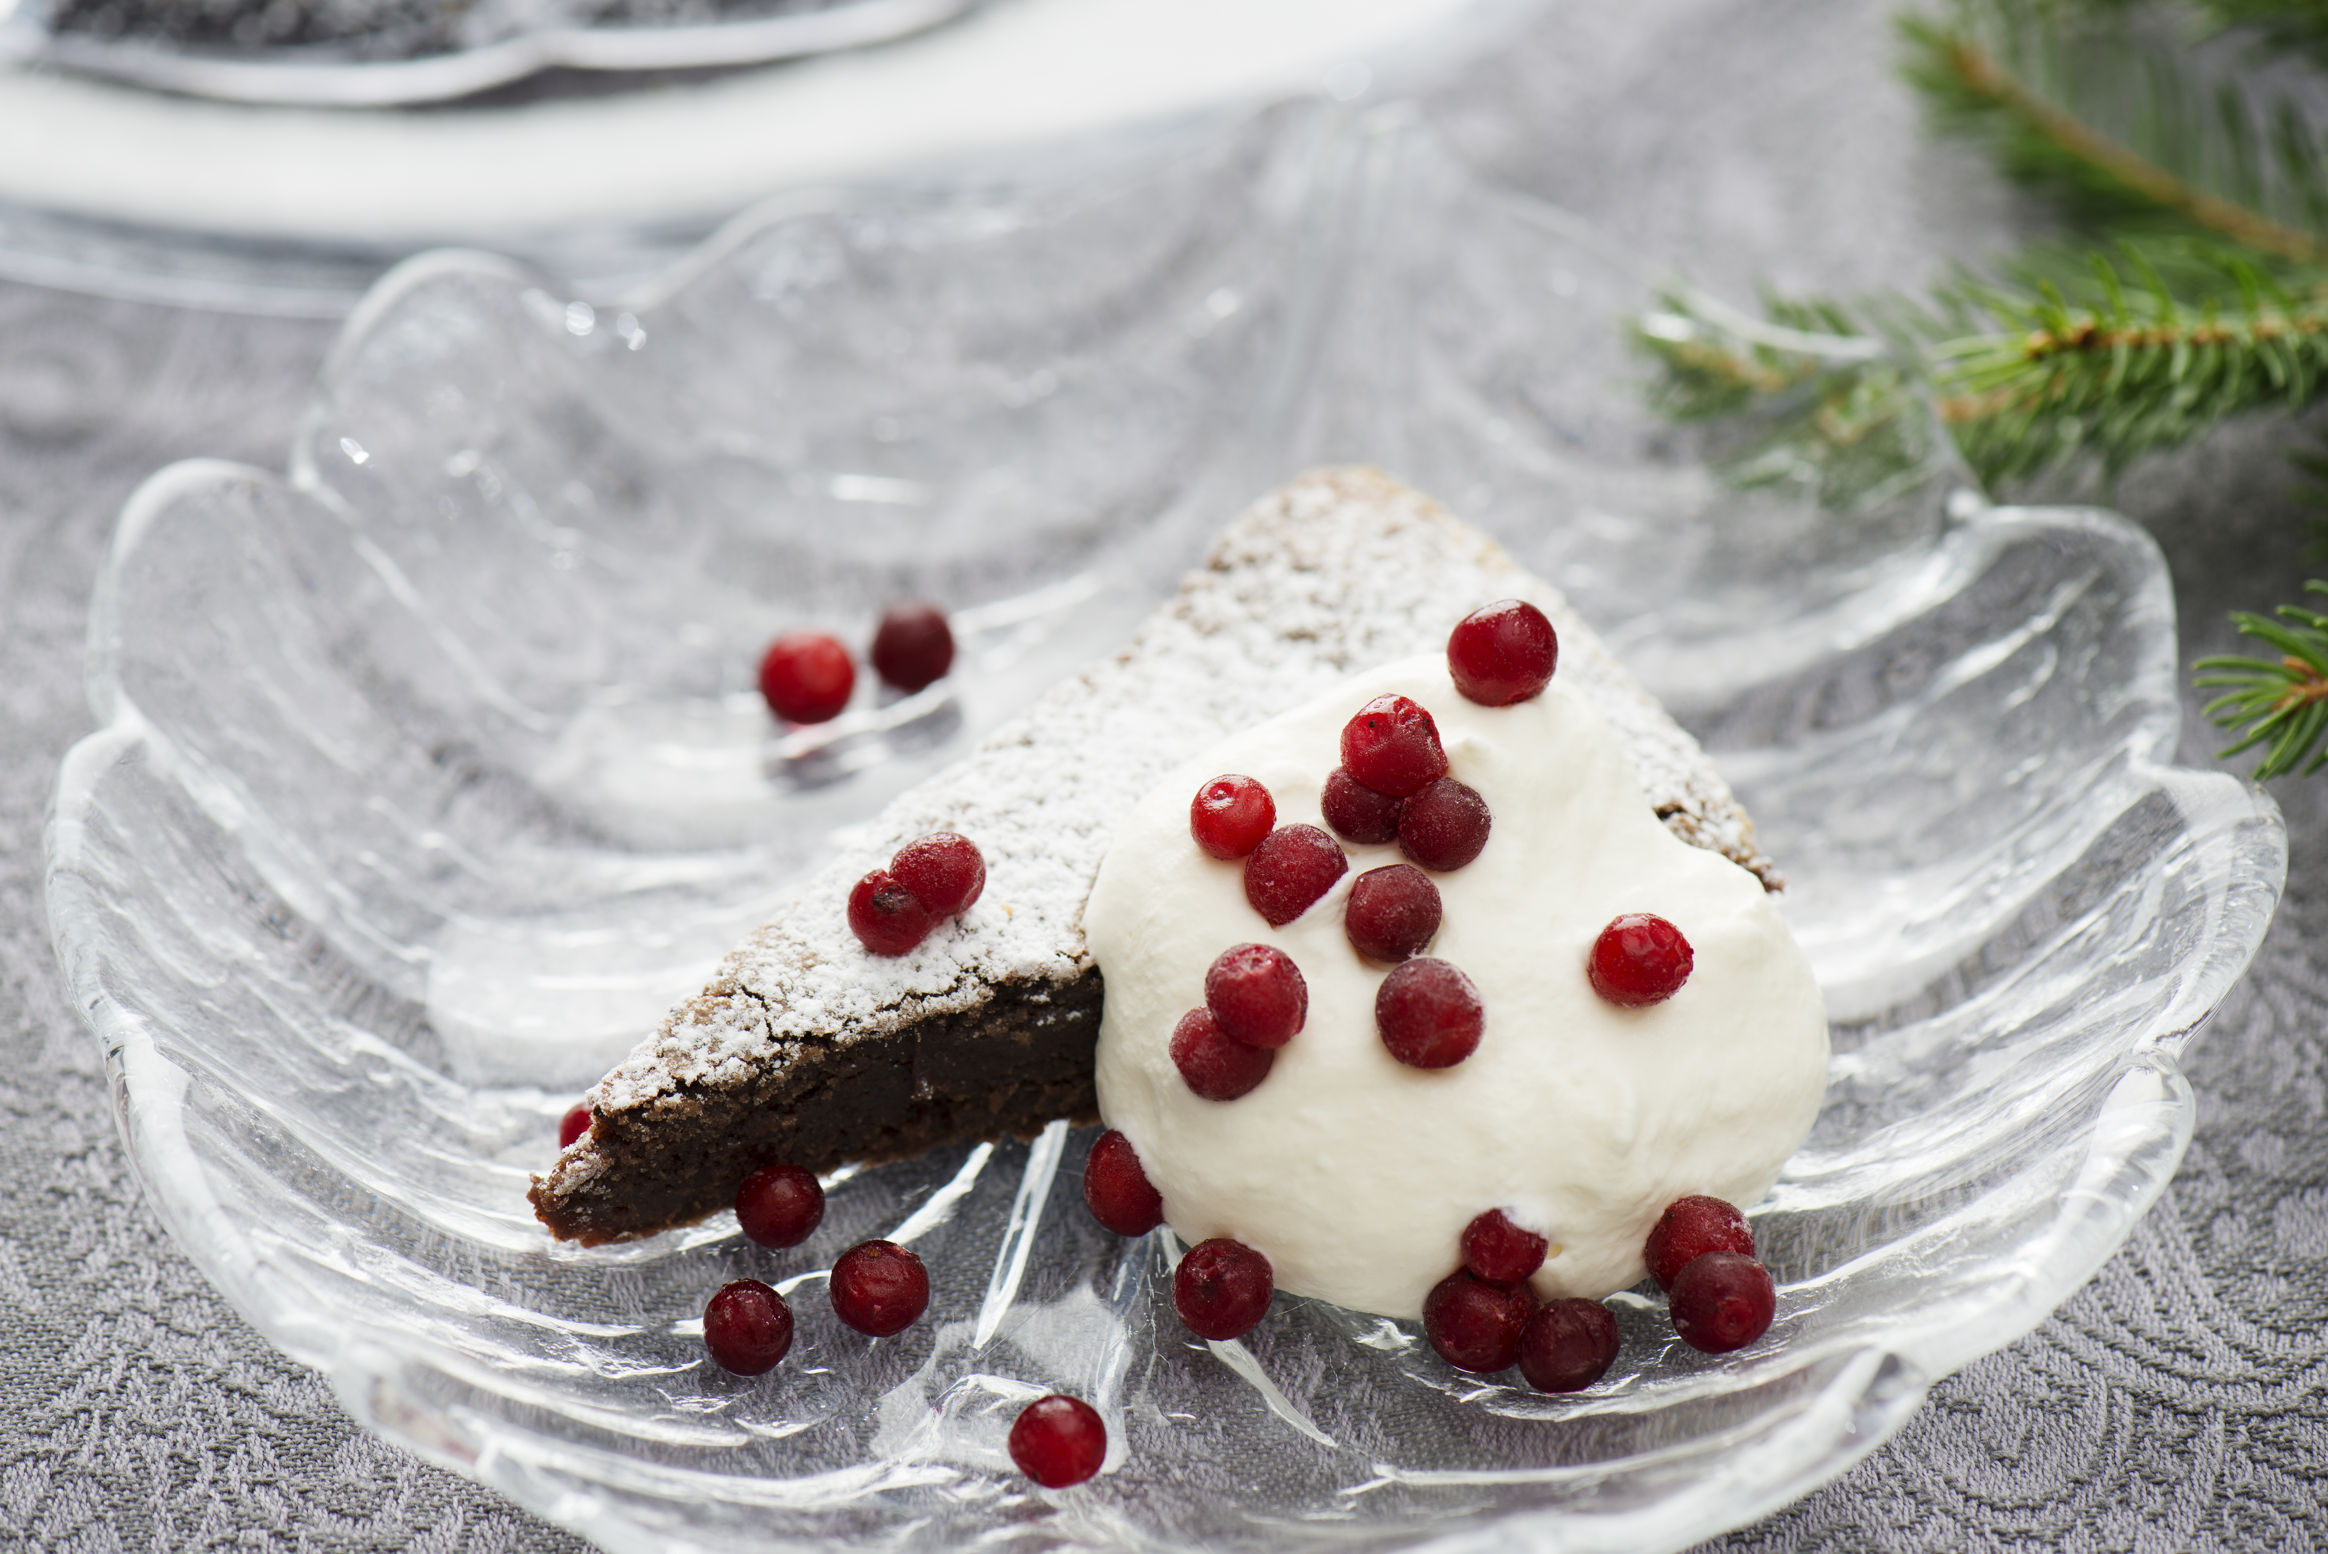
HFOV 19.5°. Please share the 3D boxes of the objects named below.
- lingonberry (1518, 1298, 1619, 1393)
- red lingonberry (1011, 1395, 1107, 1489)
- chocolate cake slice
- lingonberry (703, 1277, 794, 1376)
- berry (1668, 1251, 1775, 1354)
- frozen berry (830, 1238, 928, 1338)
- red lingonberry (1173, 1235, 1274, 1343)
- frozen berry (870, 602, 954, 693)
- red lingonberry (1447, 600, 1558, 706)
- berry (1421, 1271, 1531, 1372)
[{"bbox_3d":[0.035,0.050,0.595,0.009,0.008,0.009,0,41,0],"label":"lingonberry"},{"bbox_3d":[-0.009,0.057,0.587,0.008,0.008,0.008,0,41,0],"label":"red lingonberry"},{"bbox_3d":[-0.006,0.014,0.629,0.115,0.018,0.068,-25,47,-26],"label":"chocolate cake slice"},{"bbox_3d":[-0.037,0.048,0.597,0.008,0.008,0.008,0,41,0],"label":"lingonberry"},{"bbox_3d":[0.049,0.046,0.597,0.009,0.009,0.009,0,41,0],"label":"berry"},{"bbox_3d":[-0.025,0.045,0.602,0.009,0.008,0.009,0,41,0],"label":"frozen berry"},{"bbox_3d":[0.005,0.045,0.602,0.009,0.009,0.009,0,41,0],"label":"red lingonberry"},{"bbox_3d":[-0.024,-0.013,0.655,0.008,0.008,0.008,0,41,0],"label":"frozen berry"},{"bbox_3d":[0.031,-0.011,0.630,0.010,0.010,0.010,0,41,0],"label":"red lingonberry"},{"bbox_3d":[0.027,0.048,0.598,0.009,0.009,0.009,0,41,0],"label":"berry"}]

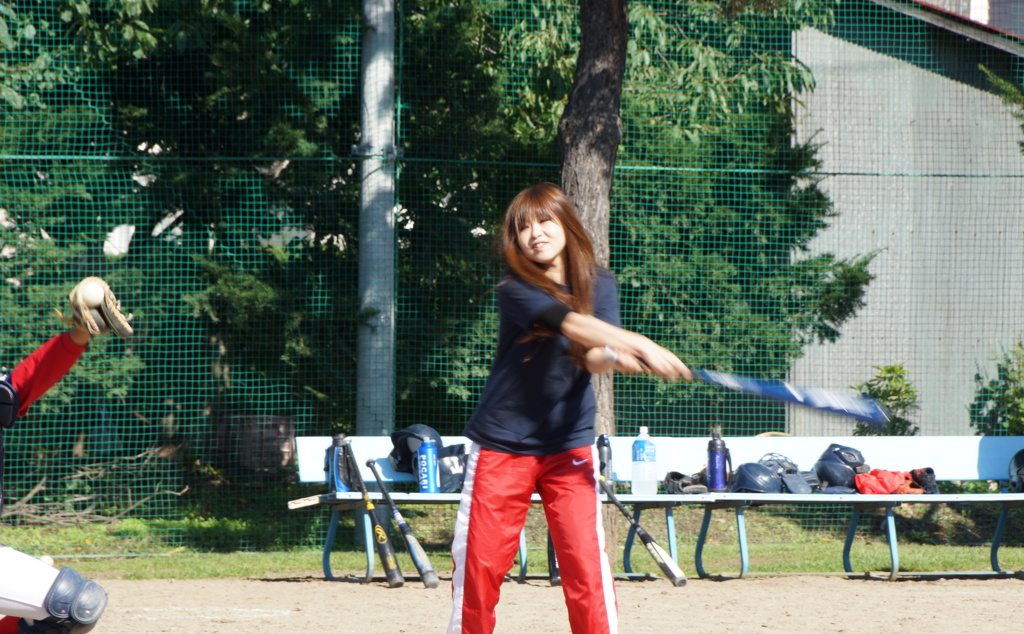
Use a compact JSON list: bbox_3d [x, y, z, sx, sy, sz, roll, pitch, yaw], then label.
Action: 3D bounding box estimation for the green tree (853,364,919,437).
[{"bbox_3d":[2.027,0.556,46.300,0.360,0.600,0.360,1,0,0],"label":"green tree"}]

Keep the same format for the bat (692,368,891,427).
[{"bbox_3d":[0.689,0.190,24.500,0.820,0.067,0.067,13,0,-11],"label":"bat"}]

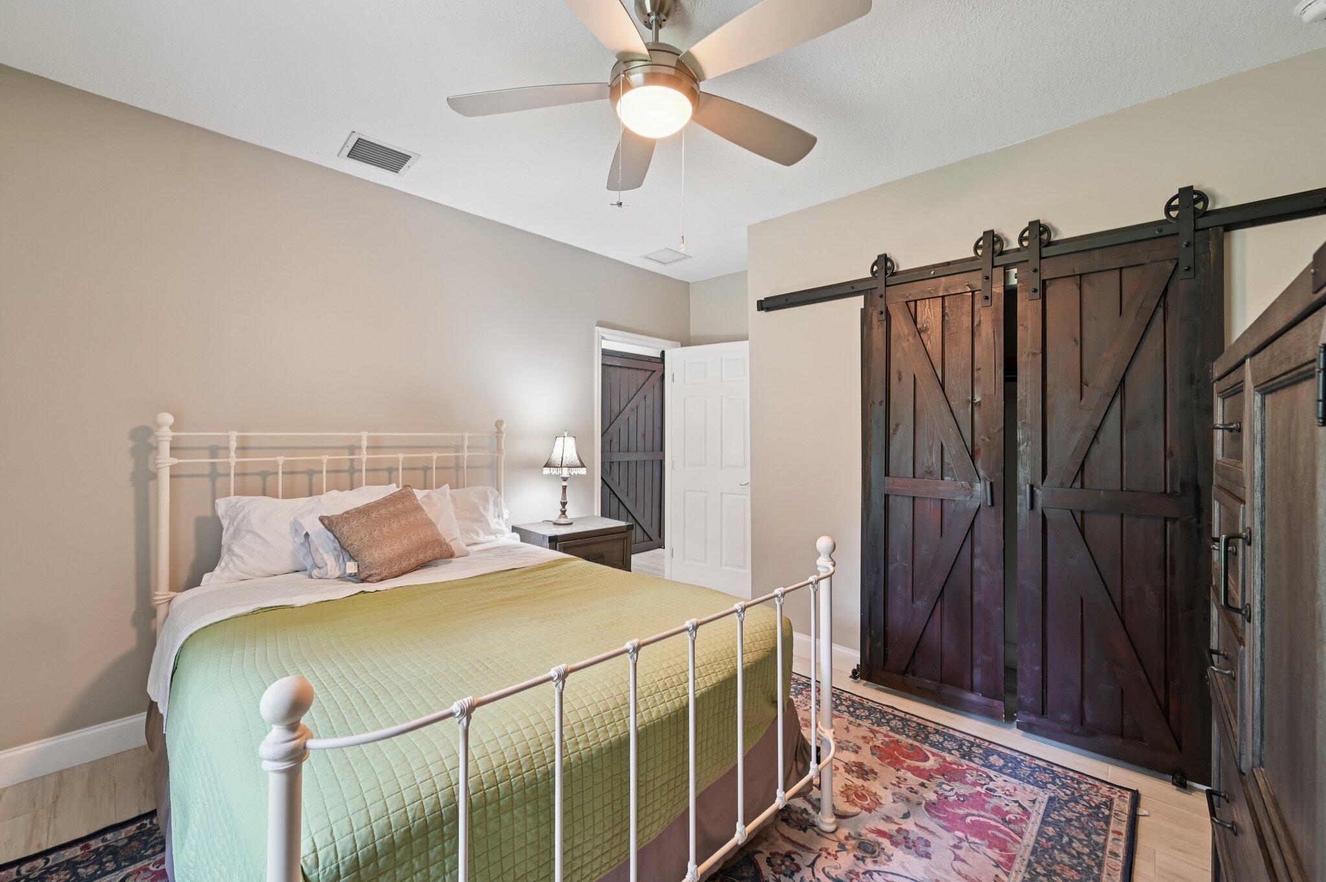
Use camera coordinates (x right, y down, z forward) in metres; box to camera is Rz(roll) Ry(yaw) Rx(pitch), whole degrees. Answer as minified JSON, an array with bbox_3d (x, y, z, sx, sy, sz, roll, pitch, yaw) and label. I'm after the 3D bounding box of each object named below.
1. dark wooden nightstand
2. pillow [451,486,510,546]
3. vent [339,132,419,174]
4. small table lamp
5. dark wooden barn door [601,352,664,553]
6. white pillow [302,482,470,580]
[{"bbox_3d":[-0.583,0.915,3.419,0.650,0.712,0.471,0,1,-41],"label":"dark wooden nightstand"},{"bbox_3d":[-1.177,0.397,2.768,0.675,0.417,0.169,-1,-37,-45],"label":"pillow"},{"bbox_3d":[-1.396,-1.395,2.538,0.288,0.020,0.298,1,1,45],"label":"vent"},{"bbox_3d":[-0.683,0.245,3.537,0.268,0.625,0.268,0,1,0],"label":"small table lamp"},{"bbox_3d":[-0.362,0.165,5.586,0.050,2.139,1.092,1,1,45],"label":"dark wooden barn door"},{"bbox_3d":[-1.224,0.386,2.325,0.635,0.417,0.164,-1,-37,-45],"label":"white pillow"}]

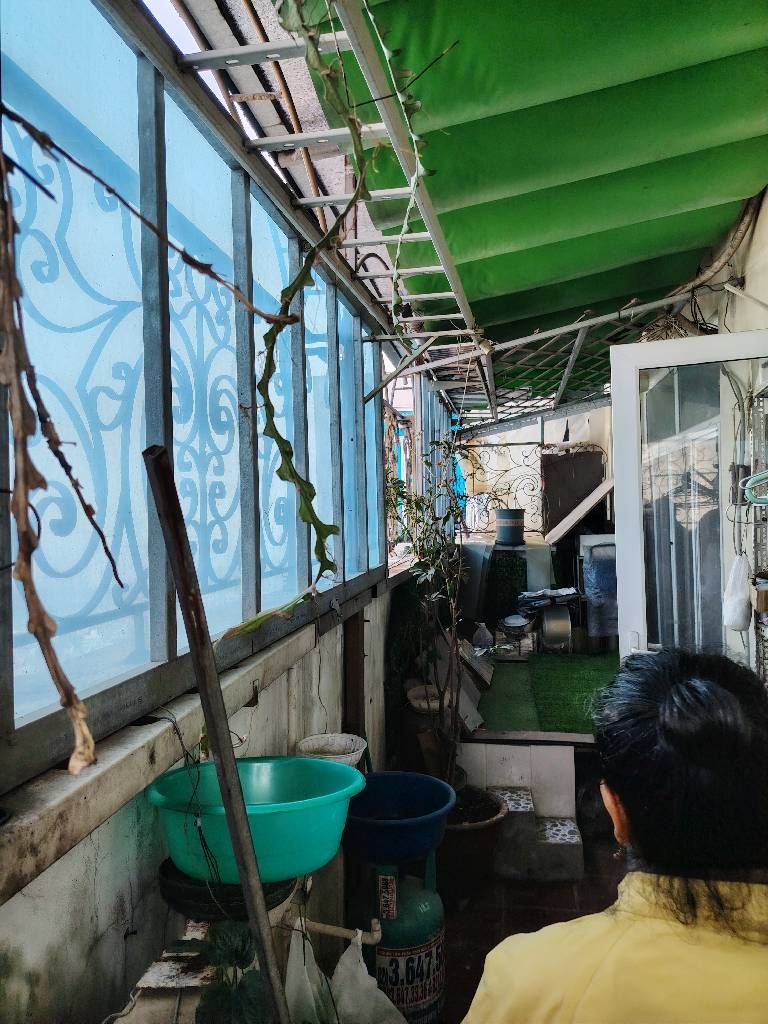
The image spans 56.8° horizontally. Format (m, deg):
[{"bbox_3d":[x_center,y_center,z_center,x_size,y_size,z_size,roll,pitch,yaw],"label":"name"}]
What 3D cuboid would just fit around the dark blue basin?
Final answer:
[{"bbox_3d":[0.037,1.083,2.500,0.432,0.176,0.432,0,0,0],"label":"dark blue basin"}]

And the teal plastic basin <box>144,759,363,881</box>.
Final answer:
[{"bbox_3d":[-0.275,0.674,1.558,0.467,0.170,0.467,0,-8,0],"label":"teal plastic basin"}]

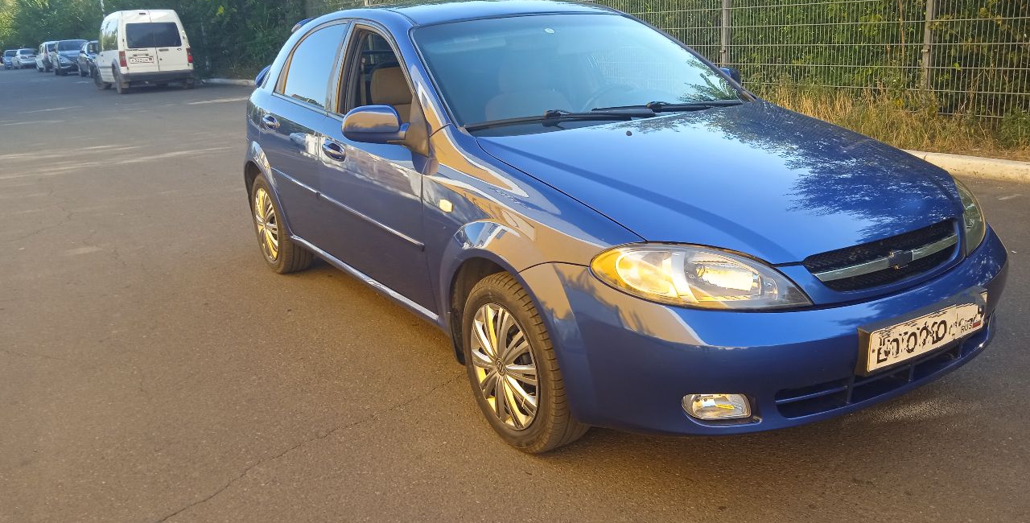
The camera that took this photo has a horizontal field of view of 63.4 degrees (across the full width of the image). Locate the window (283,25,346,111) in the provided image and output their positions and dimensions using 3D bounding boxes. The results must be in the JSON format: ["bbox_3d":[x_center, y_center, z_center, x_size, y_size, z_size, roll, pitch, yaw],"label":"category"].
[{"bbox_3d":[-0.970,-0.962,4.062,0.050,0.410,0.720,19,2,-35],"label":"window"}]

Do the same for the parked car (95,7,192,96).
[{"bbox_3d":[-10.078,-5.598,22.300,1.790,1.970,4.500,-13,19,-33],"label":"parked car"}]

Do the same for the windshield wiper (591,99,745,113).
[{"bbox_3d":[0.621,-0.620,3.316,0.760,0.055,0.085,-9,17,-31],"label":"windshield wiper"}]

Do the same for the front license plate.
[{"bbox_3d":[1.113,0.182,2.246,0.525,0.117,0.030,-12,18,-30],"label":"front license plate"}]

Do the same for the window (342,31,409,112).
[{"bbox_3d":[-0.580,-0.797,3.455,0.050,0.420,0.820,19,2,-35],"label":"window"}]

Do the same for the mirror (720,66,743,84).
[{"bbox_3d":[0.976,-0.808,3.857,0.220,0.155,0.130,-12,18,-30],"label":"mirror"}]

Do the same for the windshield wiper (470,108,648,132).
[{"bbox_3d":[0.169,-0.498,2.946,0.690,0.055,0.085,-7,16,-16],"label":"windshield wiper"}]

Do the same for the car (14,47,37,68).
[{"bbox_3d":[-36.229,-15.149,61.854,1.720,1.470,4.400,-13,19,-33],"label":"car"}]

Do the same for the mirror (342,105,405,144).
[{"bbox_3d":[-0.504,-0.491,2.967,0.210,0.140,0.135,-12,18,-30],"label":"mirror"}]

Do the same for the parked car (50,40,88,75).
[{"bbox_3d":[-21.348,-9.937,40.517,1.800,1.620,4.400,-13,19,-33],"label":"parked car"}]

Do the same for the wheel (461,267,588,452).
[{"bbox_3d":[0.047,0.312,2.681,0.200,0.590,0.590,-12,18,-30],"label":"wheel"}]

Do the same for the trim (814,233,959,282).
[{"bbox_3d":[1.062,-0.012,2.321,0.650,0.060,0.050,-12,18,-30],"label":"trim"}]

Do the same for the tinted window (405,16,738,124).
[{"bbox_3d":[0.252,-0.805,3.357,1.370,0.100,0.830,-12,48,-30],"label":"tinted window"}]

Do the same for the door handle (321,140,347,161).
[{"bbox_3d":[-0.765,-0.474,3.521,0.050,0.078,0.240,-12,18,-30],"label":"door handle"}]

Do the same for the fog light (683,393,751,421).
[{"bbox_3d":[0.510,0.360,2.161,0.195,0.072,0.070,-6,16,-13],"label":"fog light"}]

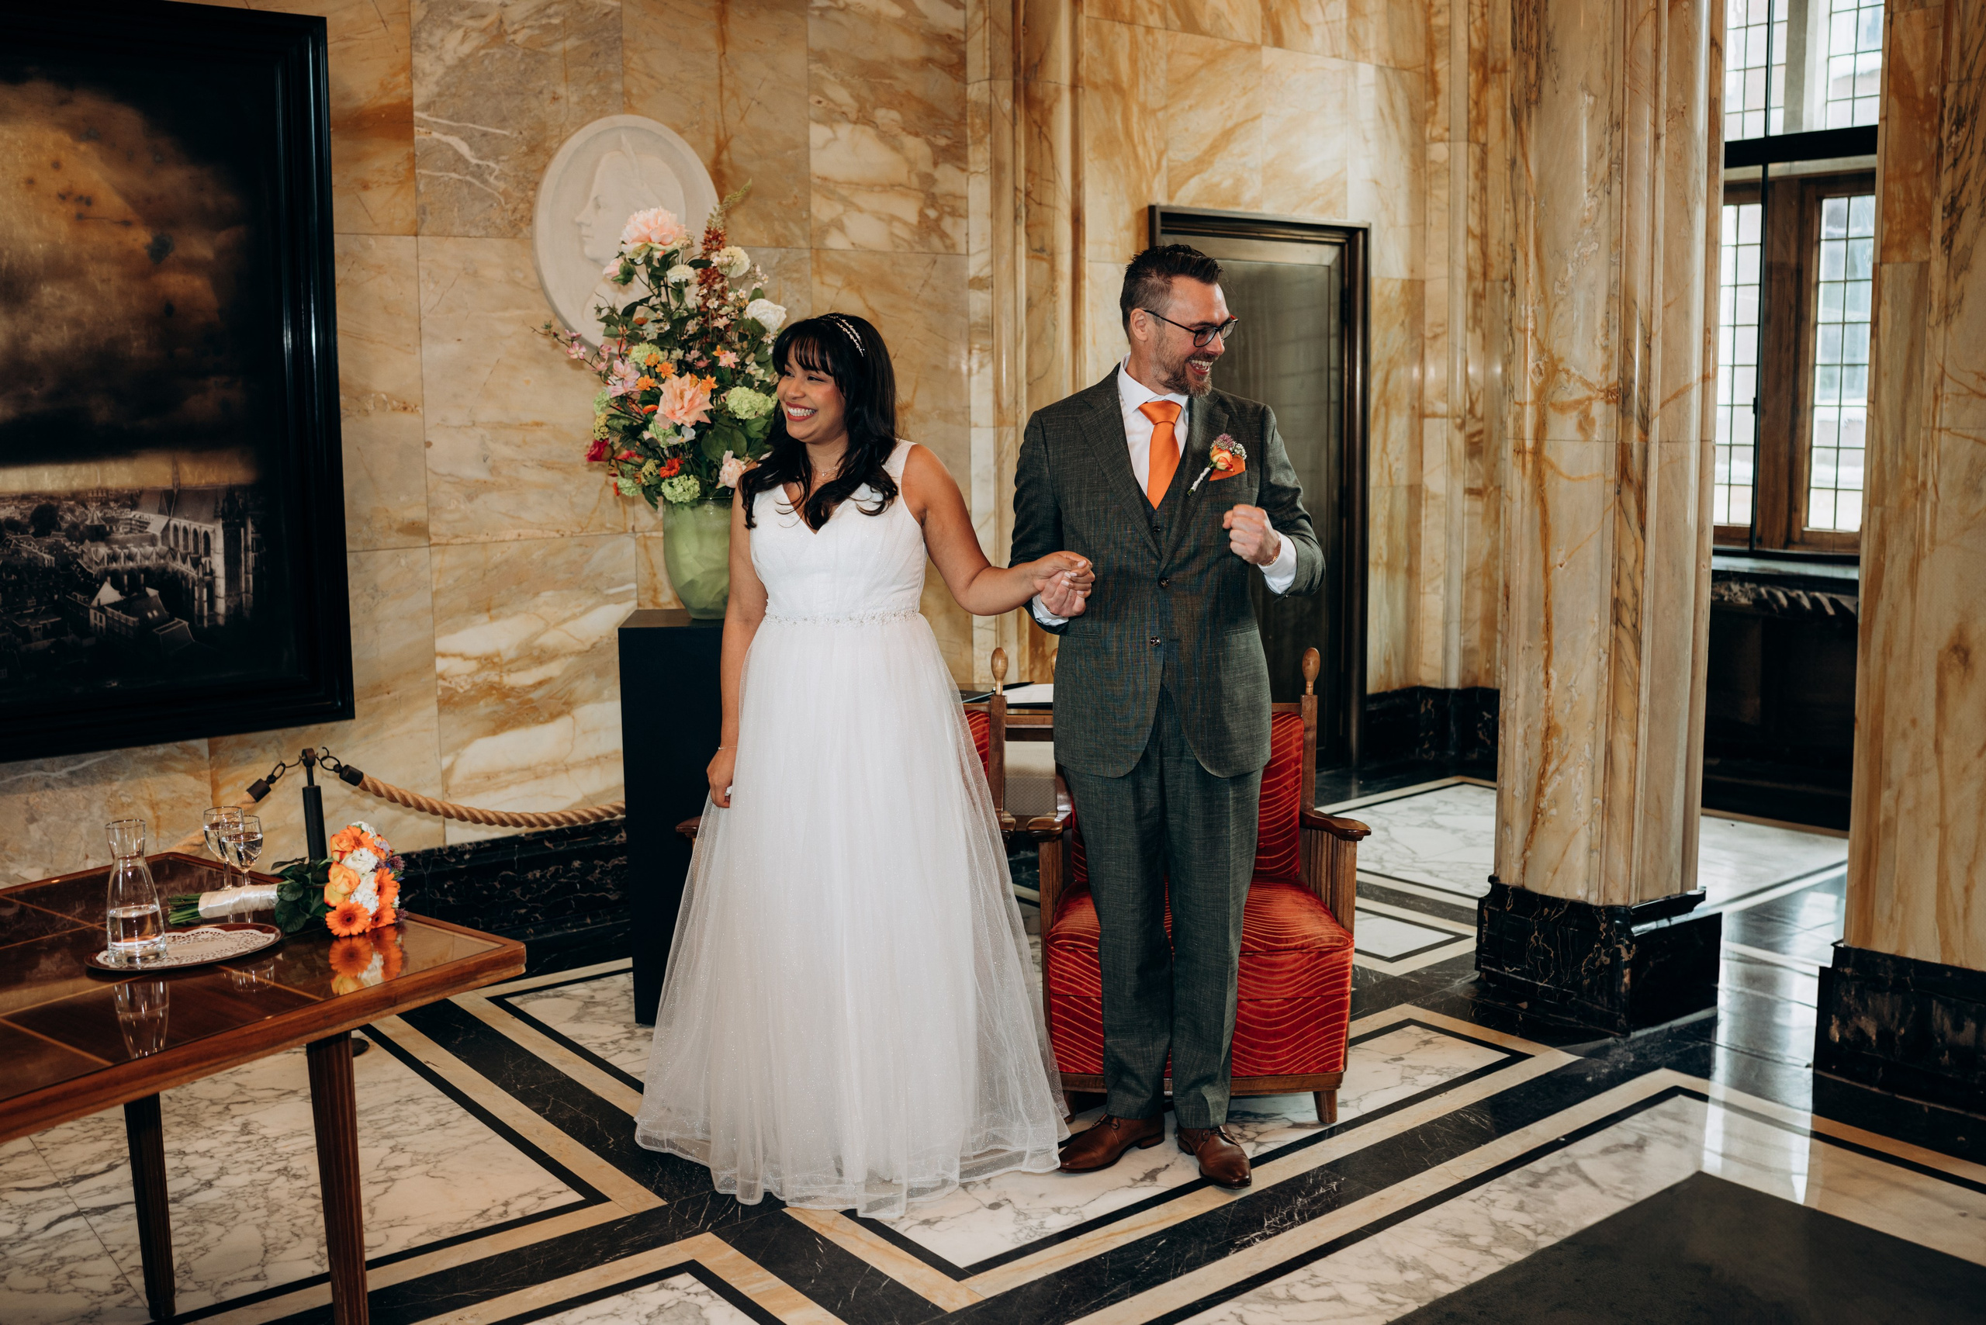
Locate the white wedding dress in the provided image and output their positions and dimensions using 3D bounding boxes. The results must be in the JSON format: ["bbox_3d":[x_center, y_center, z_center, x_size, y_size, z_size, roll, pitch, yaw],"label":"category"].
[{"bbox_3d":[-0.305,0.292,3.902,0.870,1.467,0.690,2,9,18],"label":"white wedding dress"}]

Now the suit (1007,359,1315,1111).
[{"bbox_3d":[0.340,0.203,3.838,0.600,1.552,0.400,-1,8,-3],"label":"suit"}]

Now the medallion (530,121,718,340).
[{"bbox_3d":[-1.043,-1.233,5.519,0.572,0.639,0.060,-7,11,-38],"label":"medallion"}]

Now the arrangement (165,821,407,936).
[{"bbox_3d":[-1.091,0.339,2.980,0.365,0.180,0.190,1,8,7],"label":"arrangement"}]

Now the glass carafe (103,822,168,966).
[{"bbox_3d":[-1.253,0.329,2.808,0.089,0.194,0.089,-3,9,-17],"label":"glass carafe"}]

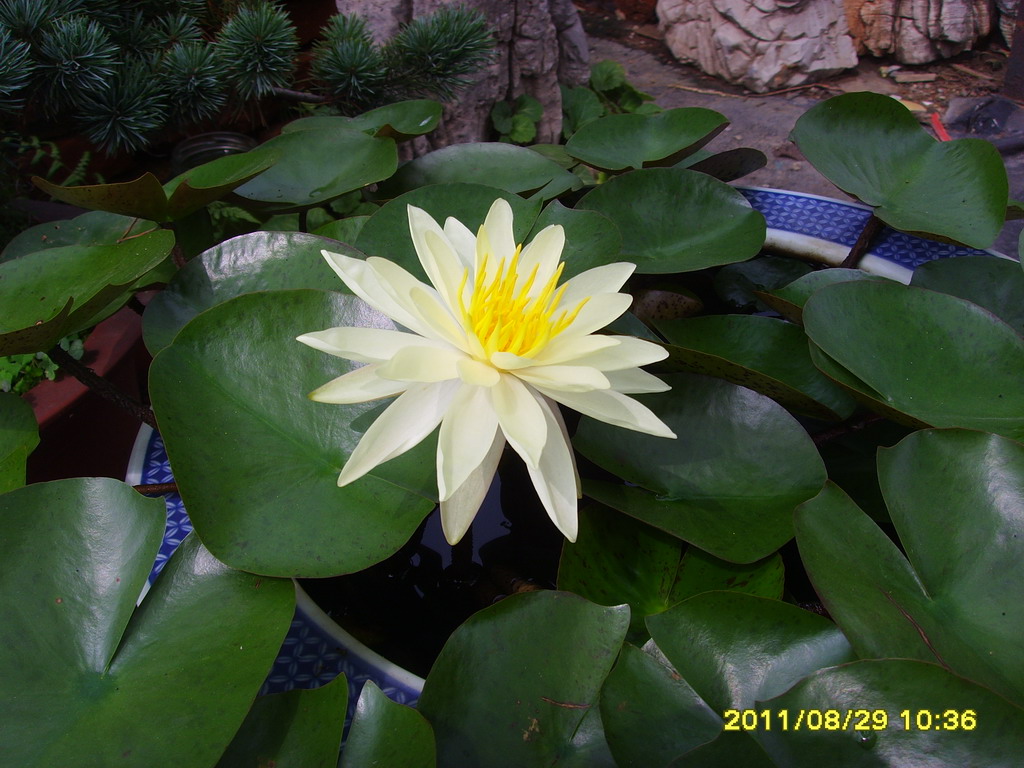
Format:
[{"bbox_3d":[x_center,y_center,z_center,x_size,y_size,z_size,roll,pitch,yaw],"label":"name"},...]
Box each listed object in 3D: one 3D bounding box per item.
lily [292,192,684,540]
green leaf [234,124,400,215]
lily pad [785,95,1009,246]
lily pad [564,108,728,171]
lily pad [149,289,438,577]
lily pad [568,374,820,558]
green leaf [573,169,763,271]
[{"bbox_3d":[-0.009,-0.005,0.430,0.138,0.068,0.128,-4,39,0],"label":"lily"},{"bbox_3d":[-0.114,-0.124,0.660,0.098,0.022,0.088,-4,46,0],"label":"green leaf"},{"bbox_3d":[0.208,-0.115,0.620,0.115,0.030,0.105,3,55,-5],"label":"lily pad"},{"bbox_3d":[0.079,-0.144,0.680,0.096,0.020,0.075,-6,37,2],"label":"lily pad"},{"bbox_3d":[-0.083,0.019,0.450,0.118,0.022,0.128,-4,55,0],"label":"lily pad"},{"bbox_3d":[0.075,0.034,0.465,0.104,0.025,0.100,-6,41,2],"label":"lily pad"},{"bbox_3d":[0.084,-0.086,0.610,0.101,0.018,0.096,-4,43,0],"label":"green leaf"}]

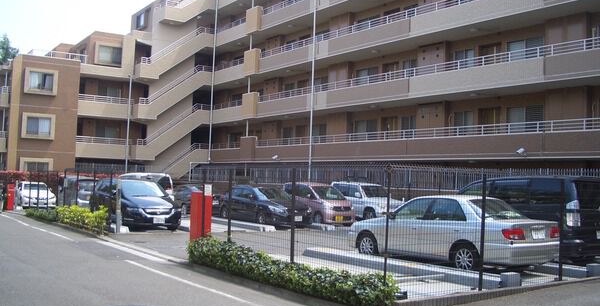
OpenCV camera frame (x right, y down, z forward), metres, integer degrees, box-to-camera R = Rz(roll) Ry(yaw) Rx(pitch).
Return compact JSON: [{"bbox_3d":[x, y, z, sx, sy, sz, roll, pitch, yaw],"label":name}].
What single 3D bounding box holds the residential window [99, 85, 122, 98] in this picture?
[{"bbox_3d":[-14.186,-4.434,45.405,1.650,1.100,0.130,4,-3,-31],"label":"residential window"}]

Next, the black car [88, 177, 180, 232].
[{"bbox_3d":[-5.357,1.625,19.693,1.800,1.550,4.760,4,-3,-34],"label":"black car"}]

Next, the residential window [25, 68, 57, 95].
[{"bbox_3d":[-17.085,-4.665,40.103,2.000,1.670,0.250,4,-3,-31],"label":"residential window"}]

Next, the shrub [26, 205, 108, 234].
[{"bbox_3d":[-7.419,1.892,19.252,0.650,0.700,6.900,4,-4,-38],"label":"shrub"}]

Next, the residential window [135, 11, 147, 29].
[{"bbox_3d":[-14.070,-11.624,53.632,0.150,1.500,1.900,4,-3,-36],"label":"residential window"}]

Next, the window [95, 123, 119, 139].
[{"bbox_3d":[-13.789,-1.534,43.300,1.650,1.150,0.120,4,-3,-32],"label":"window"}]

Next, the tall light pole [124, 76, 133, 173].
[{"bbox_3d":[-9.271,-0.699,32.820,0.350,7.210,0.250,4,-4,-37],"label":"tall light pole"}]

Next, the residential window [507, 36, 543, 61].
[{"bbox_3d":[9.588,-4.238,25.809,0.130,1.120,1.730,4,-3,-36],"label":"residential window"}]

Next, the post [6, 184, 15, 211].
[{"bbox_3d":[-13.113,2.017,27.500,0.310,1.170,0.290,4,-3,-36],"label":"post"}]

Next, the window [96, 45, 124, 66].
[{"bbox_3d":[-13.188,-6.729,42.000,1.750,1.350,0.150,4,-3,-32],"label":"window"}]

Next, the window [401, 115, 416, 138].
[{"bbox_3d":[5.561,-1.307,31.002,0.130,1.150,1.060,4,-3,-36],"label":"window"}]

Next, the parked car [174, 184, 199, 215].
[{"bbox_3d":[-5.288,2.219,28.737,1.700,1.430,4.450,4,-3,-36],"label":"parked car"}]

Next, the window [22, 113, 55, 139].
[{"bbox_3d":[-17.204,-1.711,39.953,2.000,1.670,0.250,4,-3,-31],"label":"window"}]

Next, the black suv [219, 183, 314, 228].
[{"bbox_3d":[-1.441,1.982,23.130,1.750,1.470,4.400,4,-3,-35],"label":"black suv"}]

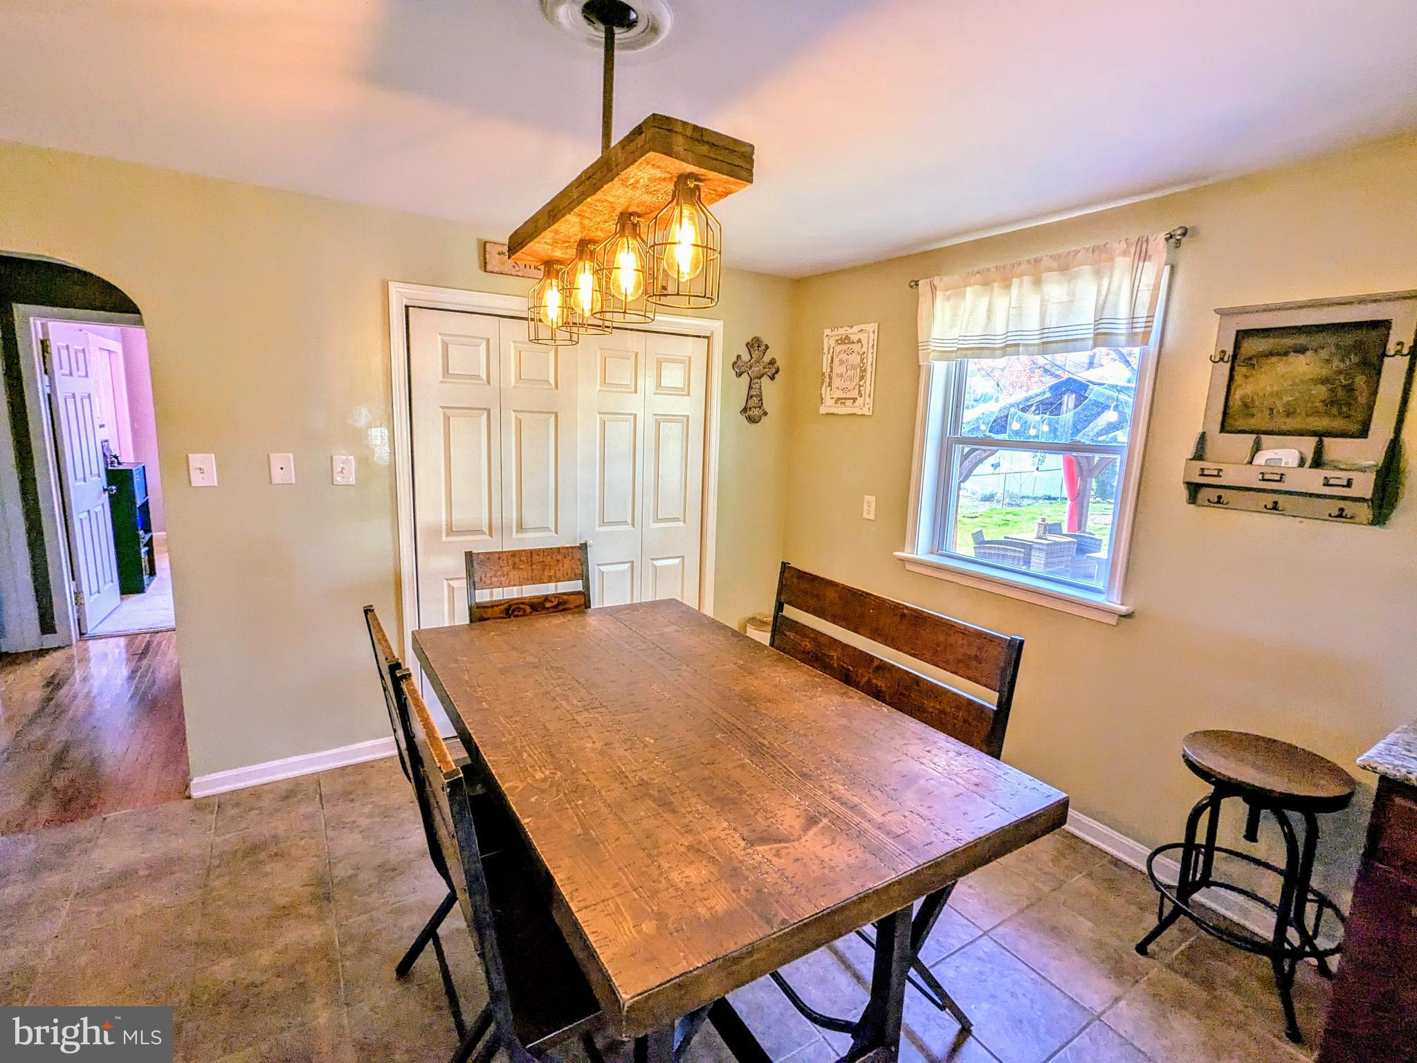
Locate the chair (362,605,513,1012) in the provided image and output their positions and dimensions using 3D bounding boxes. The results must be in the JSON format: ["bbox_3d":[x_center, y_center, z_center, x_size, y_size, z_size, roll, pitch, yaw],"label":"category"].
[{"bbox_3d":[-0.557,0.758,1.725,0.530,1.108,0.470,-4,12,-33],"label":"chair"}]

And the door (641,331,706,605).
[{"bbox_3d":[-0.212,-0.065,3.751,0.387,2.024,0.035,-4,12,-32],"label":"door"}]

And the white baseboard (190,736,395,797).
[{"bbox_3d":[-1.771,1.025,2.897,0.830,0.083,0.015,-4,12,-32],"label":"white baseboard"}]

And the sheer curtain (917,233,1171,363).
[{"bbox_3d":[1.250,-0.890,2.627,0.060,0.372,1.018,-4,12,-32],"label":"sheer curtain"}]

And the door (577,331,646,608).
[{"bbox_3d":[-0.522,-0.023,3.488,0.366,2.025,0.035,-4,11,-29],"label":"door"}]

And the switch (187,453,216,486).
[{"bbox_3d":[-1.954,-0.235,2.535,0.080,0.124,0.020,-4,12,-32],"label":"switch"}]

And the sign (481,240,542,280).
[{"bbox_3d":[-0.614,-1.244,3.139,0.885,0.130,0.020,-4,11,-29],"label":"sign"}]

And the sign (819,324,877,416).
[{"bbox_3d":[0.756,-0.864,3.538,0.025,0.462,0.406,-4,12,-32],"label":"sign"}]

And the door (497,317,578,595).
[{"bbox_3d":[-0.845,-0.003,3.306,0.376,2.025,0.035,-4,11,-29],"label":"door"}]

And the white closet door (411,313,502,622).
[{"bbox_3d":[-1.188,0.007,3.148,0.395,2.024,0.035,-4,12,-32],"label":"white closet door"}]

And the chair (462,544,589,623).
[{"bbox_3d":[-0.574,0.647,2.323,0.450,1.100,0.550,-3,11,-27],"label":"chair"}]

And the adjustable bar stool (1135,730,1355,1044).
[{"bbox_3d":[1.642,1.012,1.985,0.450,0.670,0.450,-4,12,-33],"label":"adjustable bar stool"}]

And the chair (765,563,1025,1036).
[{"bbox_3d":[0.272,0.752,1.930,0.585,1.107,0.945,-4,12,-33],"label":"chair"}]

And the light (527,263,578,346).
[{"bbox_3d":[-0.402,-0.590,1.700,0.125,0.210,0.125,-4,12,-32],"label":"light"}]

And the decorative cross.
[{"bbox_3d":[0.265,-0.854,3.719,0.318,0.489,0.025,-4,11,-29],"label":"decorative cross"}]

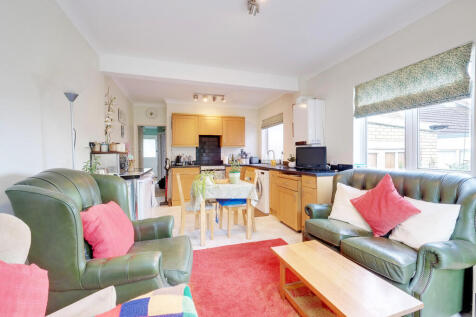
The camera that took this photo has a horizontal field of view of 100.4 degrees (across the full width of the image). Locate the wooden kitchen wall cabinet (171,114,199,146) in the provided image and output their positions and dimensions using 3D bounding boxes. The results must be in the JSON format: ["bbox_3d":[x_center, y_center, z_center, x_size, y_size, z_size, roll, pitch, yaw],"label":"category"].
[{"bbox_3d":[-1.250,-0.674,4.772,0.600,0.750,0.050,-1,1,-18],"label":"wooden kitchen wall cabinet"}]

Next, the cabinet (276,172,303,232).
[{"bbox_3d":[1.067,0.631,3.212,0.580,0.885,0.650,-1,2,-18],"label":"cabinet"}]

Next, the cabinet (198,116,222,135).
[{"bbox_3d":[-0.691,-0.839,5.035,0.600,0.475,0.025,-1,1,-18],"label":"cabinet"}]

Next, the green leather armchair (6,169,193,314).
[{"bbox_3d":[-0.804,0.588,1.371,0.900,1.060,0.830,-1,1,-12],"label":"green leather armchair"}]

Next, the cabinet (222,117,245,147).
[{"bbox_3d":[-0.109,-0.679,5.060,0.597,0.747,0.040,-1,2,-18],"label":"cabinet"}]

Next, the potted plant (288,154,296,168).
[{"bbox_3d":[1.058,0.042,3.849,0.145,0.260,0.145,-1,2,-18],"label":"potted plant"}]

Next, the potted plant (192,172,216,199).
[{"bbox_3d":[-0.446,0.333,2.552,0.265,0.335,0.250,-1,1,-18],"label":"potted plant"}]

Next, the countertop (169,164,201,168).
[{"bbox_3d":[-1.310,0.179,4.829,0.720,0.040,0.610,-1,1,-18],"label":"countertop"}]

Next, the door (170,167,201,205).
[{"bbox_3d":[-1.175,0.640,4.531,0.620,0.840,0.050,-1,1,-18],"label":"door"}]

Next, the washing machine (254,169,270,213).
[{"bbox_3d":[0.695,0.634,4.168,0.570,0.840,0.600,-1,1,-18],"label":"washing machine"}]

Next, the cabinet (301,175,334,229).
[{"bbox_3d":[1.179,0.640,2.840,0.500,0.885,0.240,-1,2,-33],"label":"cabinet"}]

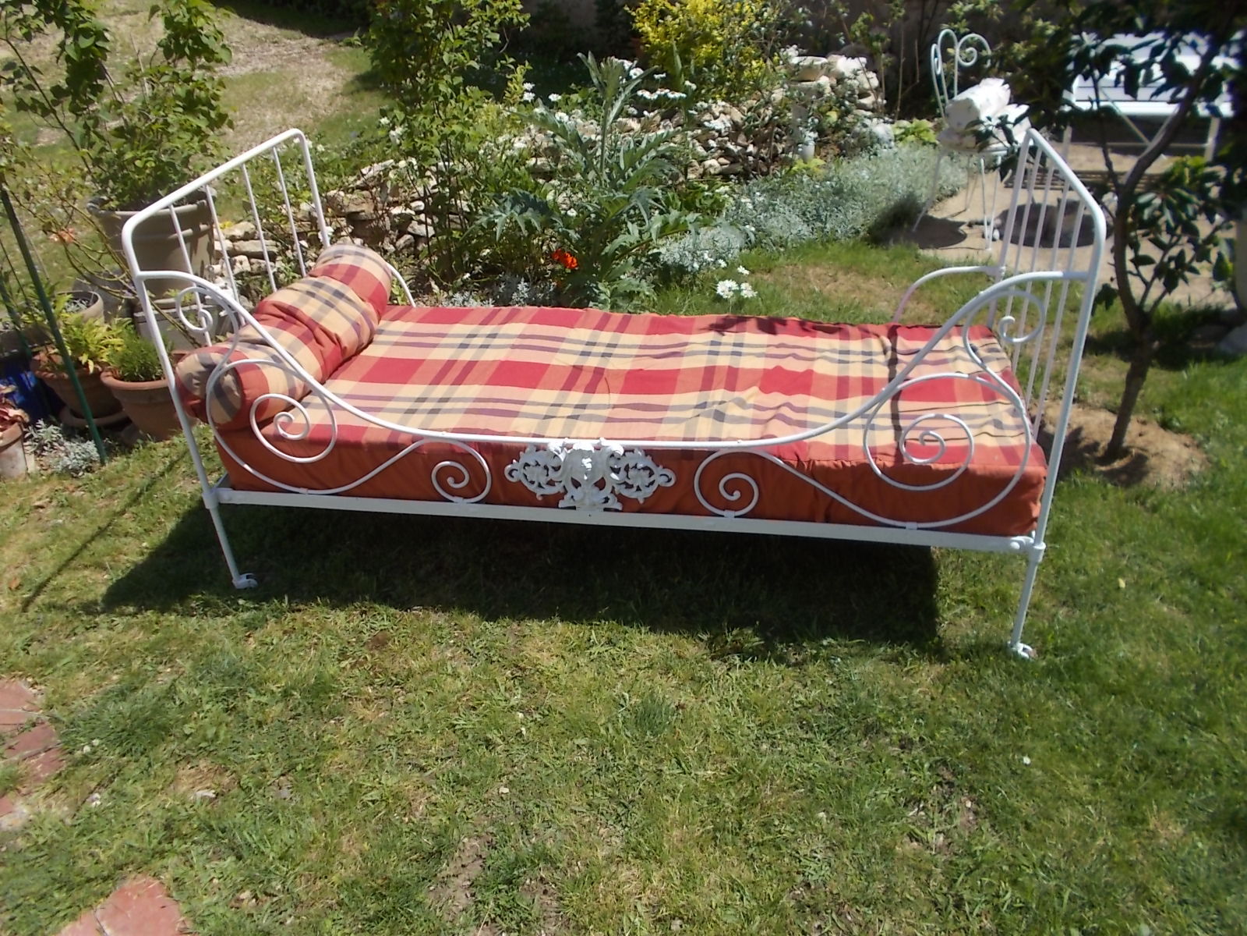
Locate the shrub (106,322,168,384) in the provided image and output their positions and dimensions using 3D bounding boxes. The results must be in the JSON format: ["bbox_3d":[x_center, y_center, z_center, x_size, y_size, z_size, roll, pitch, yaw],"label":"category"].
[{"bbox_3d":[-1.670,-0.404,3.240,0.235,0.190,0.225,3,31,11],"label":"shrub"}]

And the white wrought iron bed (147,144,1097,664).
[{"bbox_3d":[-0.015,-0.260,2.416,1.990,0.991,0.848,3,31,11],"label":"white wrought iron bed"}]

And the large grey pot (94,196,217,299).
[{"bbox_3d":[-2.302,-1.140,4.754,0.590,0.460,0.590,-3,30,2],"label":"large grey pot"}]

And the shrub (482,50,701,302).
[{"bbox_3d":[-0.126,-1.278,4.157,0.900,1.030,0.860,3,31,11],"label":"shrub"}]

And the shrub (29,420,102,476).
[{"bbox_3d":[-1.915,-0.084,3.208,0.235,0.125,0.200,3,31,11],"label":"shrub"}]

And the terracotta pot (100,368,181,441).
[{"bbox_3d":[-1.640,-0.247,3.326,0.313,0.252,0.313,-3,30,2],"label":"terracotta pot"}]

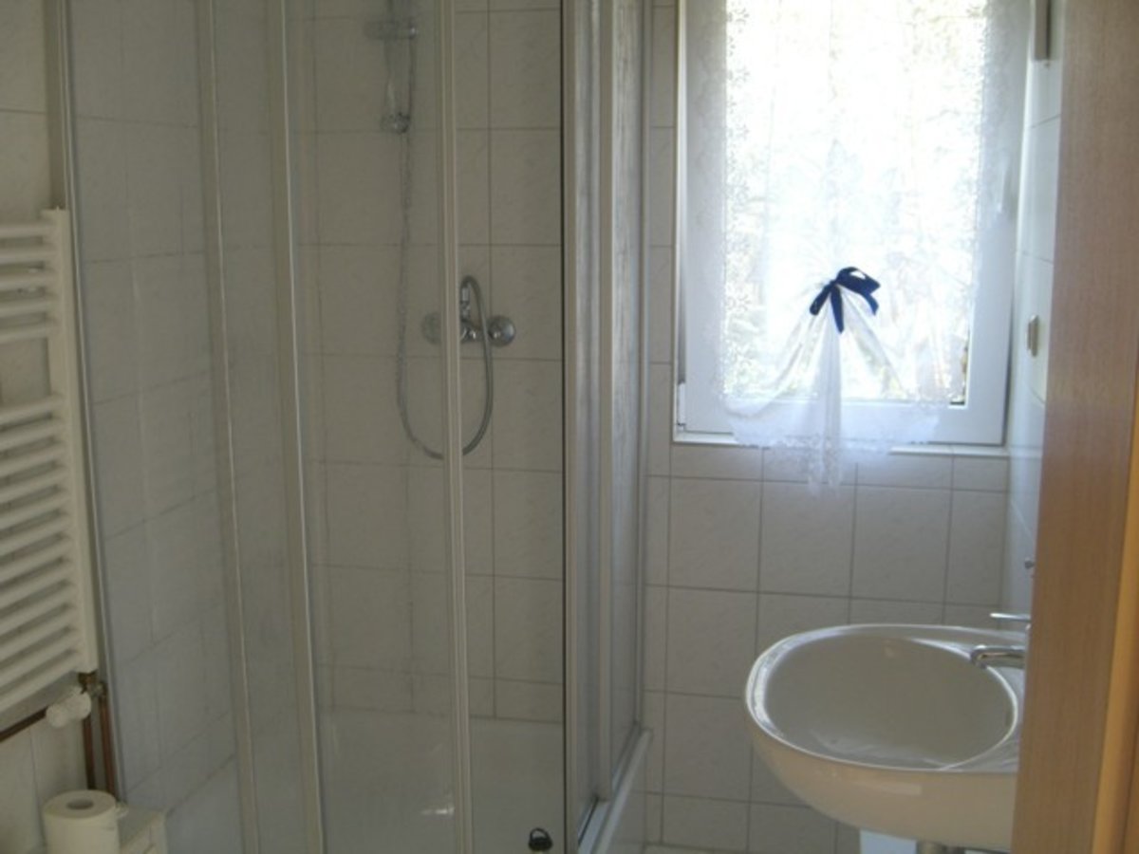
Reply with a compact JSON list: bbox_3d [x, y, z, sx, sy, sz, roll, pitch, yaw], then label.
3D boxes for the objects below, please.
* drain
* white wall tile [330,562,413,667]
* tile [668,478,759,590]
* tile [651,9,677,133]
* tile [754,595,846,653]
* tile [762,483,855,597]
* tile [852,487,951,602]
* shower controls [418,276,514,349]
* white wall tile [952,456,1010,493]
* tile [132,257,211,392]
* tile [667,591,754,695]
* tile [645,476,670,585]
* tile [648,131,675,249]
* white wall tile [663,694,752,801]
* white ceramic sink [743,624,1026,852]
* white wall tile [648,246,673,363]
[{"bbox_3d":[-0.060,0.883,2.674,0.057,0.040,0.057,0,10,0],"label":"drain"},{"bbox_3d":[-0.466,0.453,2.963,0.200,0.250,0.010,2,10,11],"label":"white wall tile"},{"bbox_3d":[0.318,0.237,2.761,0.200,0.250,0.010,2,10,11],"label":"tile"},{"bbox_3d":[0.124,-0.755,2.633,0.198,0.247,0.012,2,10,11],"label":"tile"},{"bbox_3d":[0.514,0.490,2.766,0.200,0.250,0.010,2,10,11],"label":"tile"},{"bbox_3d":[0.514,0.245,2.721,0.200,0.250,0.010,2,10,11],"label":"tile"},{"bbox_3d":[0.710,0.250,2.680,0.198,0.247,0.012,2,10,11],"label":"tile"},{"bbox_3d":[-0.226,-0.252,2.725,0.220,0.158,0.115,2,10,11],"label":"shower controls"},{"bbox_3d":[0.865,0.097,2.623,0.112,0.069,0.012,2,10,11],"label":"white wall tile"},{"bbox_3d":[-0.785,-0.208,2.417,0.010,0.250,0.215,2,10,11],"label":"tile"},{"bbox_3d":[0.318,0.481,2.800,0.198,0.247,0.012,2,10,11],"label":"tile"},{"bbox_3d":[0.122,0.230,2.800,0.200,0.250,0.010,2,10,11],"label":"tile"},{"bbox_3d":[0.122,-0.506,2.667,0.200,0.250,0.010,2,10,11],"label":"tile"},{"bbox_3d":[0.317,0.727,2.841,0.198,0.247,0.012,2,10,11],"label":"white wall tile"},{"bbox_3d":[0.505,0.480,1.850,0.478,0.200,0.547,2,10,11],"label":"white ceramic sink"},{"bbox_3d":[0.123,-0.263,2.715,0.198,0.247,0.012,2,10,11],"label":"white wall tile"}]

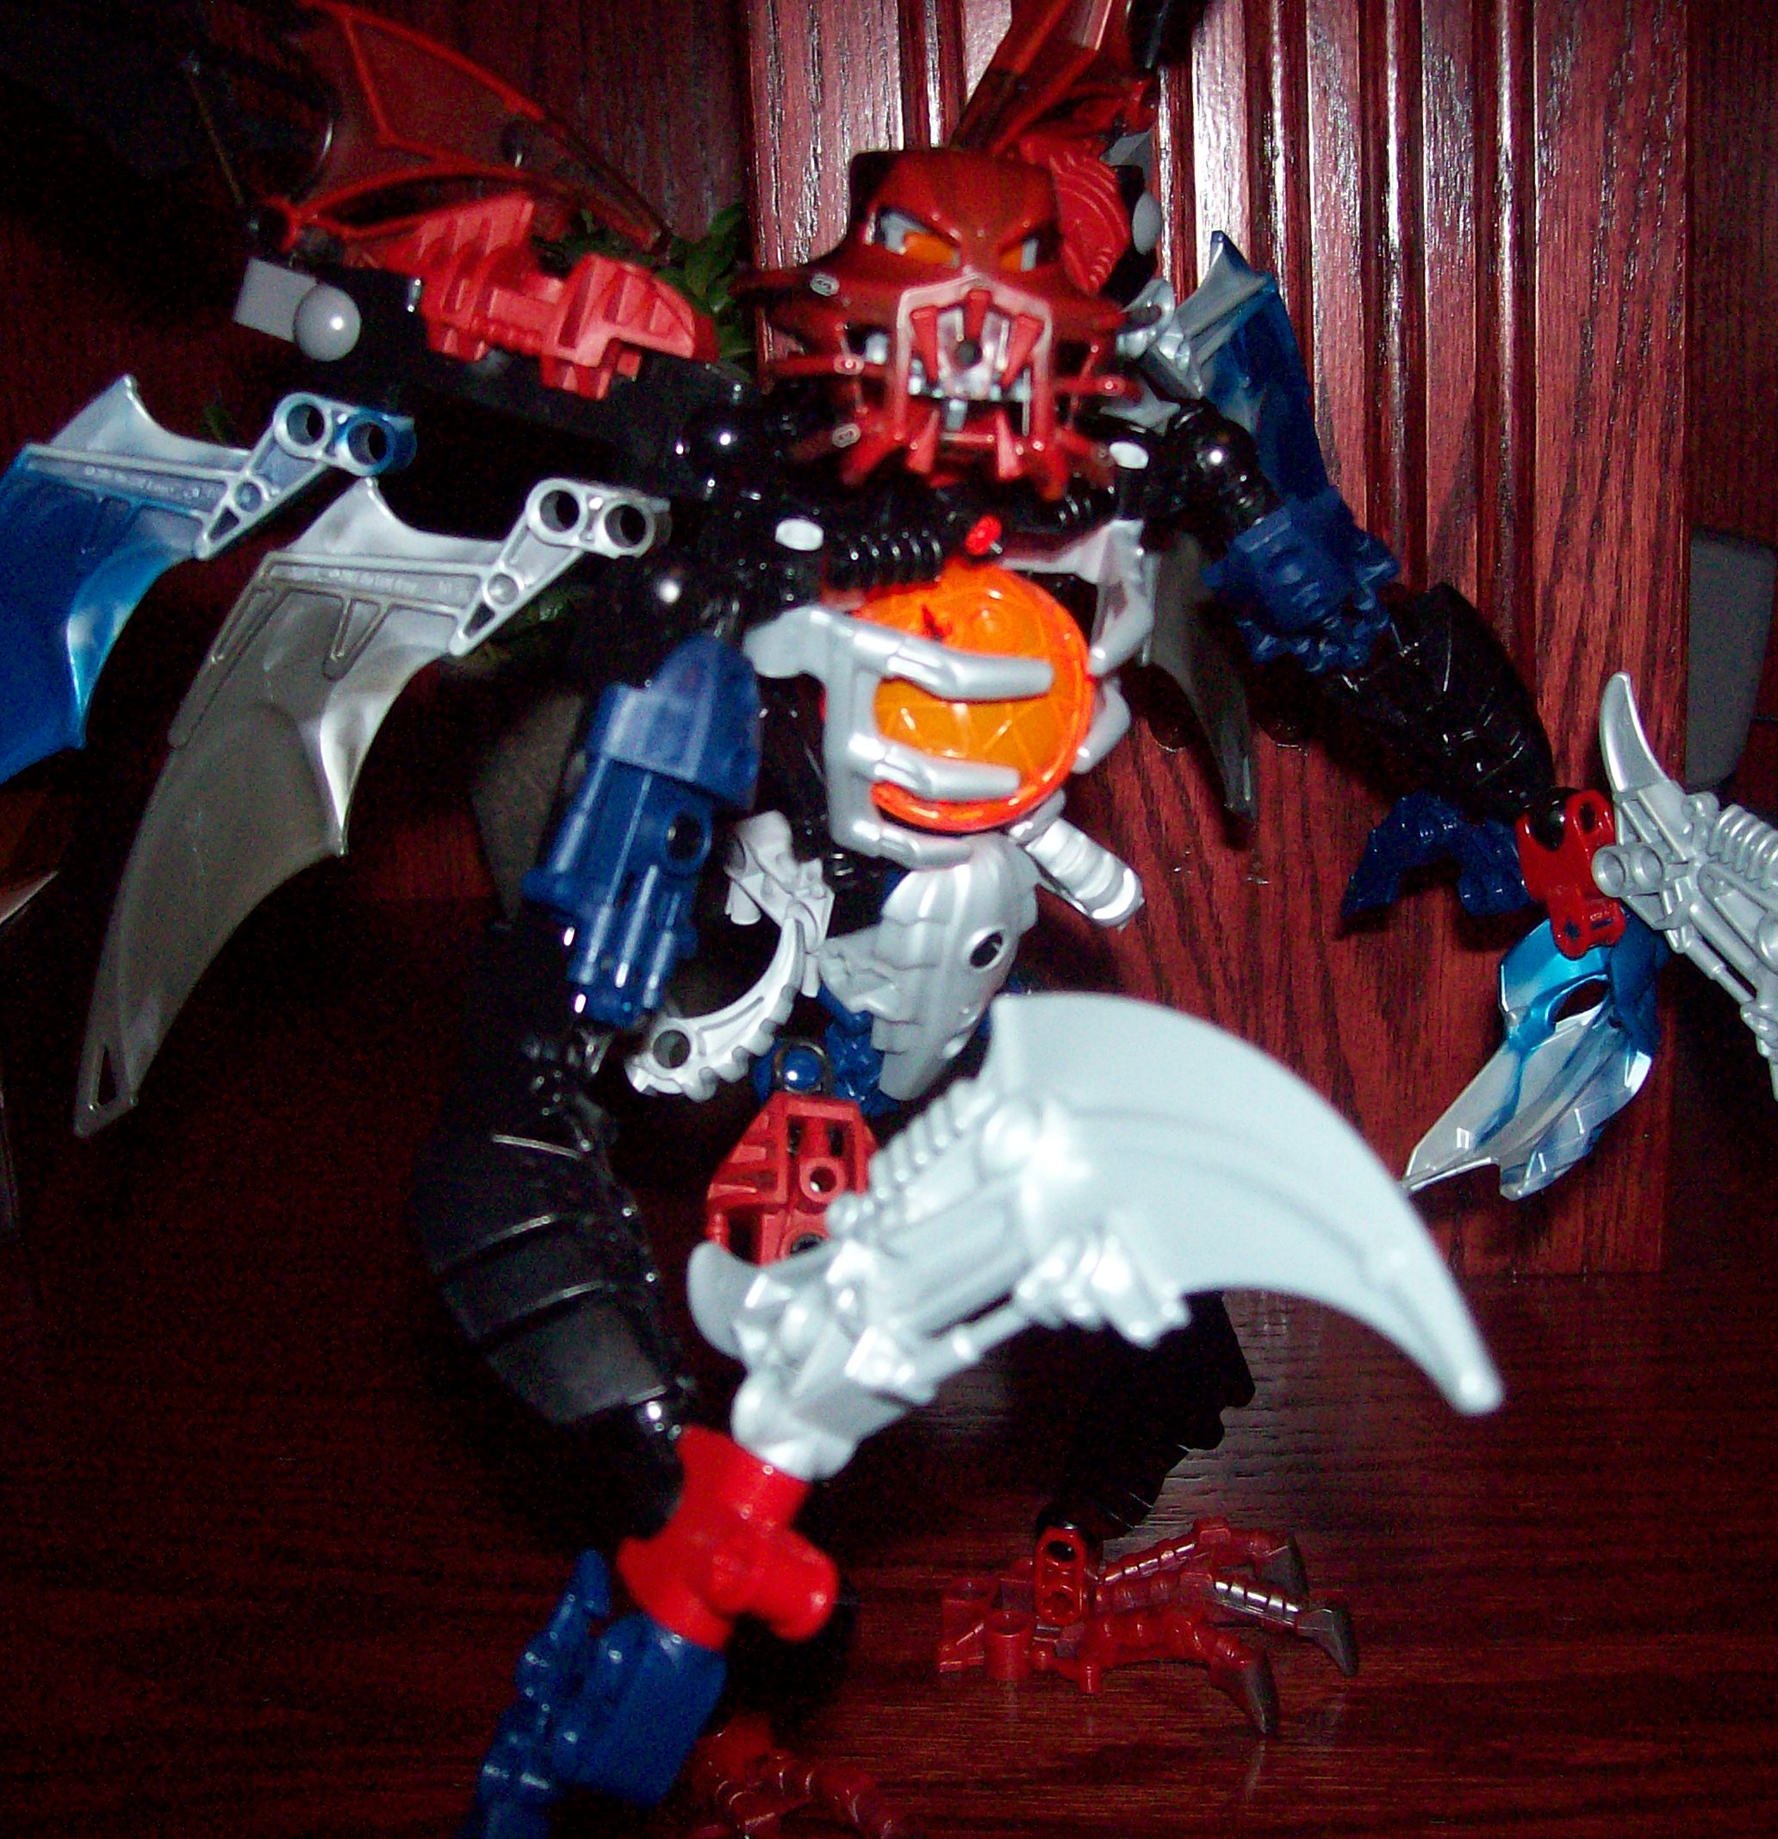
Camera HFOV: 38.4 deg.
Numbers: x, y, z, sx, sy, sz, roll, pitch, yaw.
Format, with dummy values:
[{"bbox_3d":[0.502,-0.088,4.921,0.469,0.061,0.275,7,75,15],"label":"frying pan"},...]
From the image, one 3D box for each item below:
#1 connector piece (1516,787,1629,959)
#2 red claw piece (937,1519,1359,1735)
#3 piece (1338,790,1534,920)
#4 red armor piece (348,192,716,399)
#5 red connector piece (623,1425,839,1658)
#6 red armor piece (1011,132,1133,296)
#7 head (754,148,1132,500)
[{"bbox_3d":[0.095,-0.006,0.356,0.015,0.024,0.010,-15,0,34],"label":"connector piece"},{"bbox_3d":[0.039,0.108,0.395,0.063,0.022,0.038,-2,12,5],"label":"red claw piece"},{"bbox_3d":[0.079,-0.009,0.369,0.026,0.017,0.015,4,16,29],"label":"piece"},{"bbox_3d":[-0.044,-0.079,0.320,0.047,0.019,0.023,16,13,-3],"label":"red armor piece"},{"bbox_3d":[-0.015,0.058,0.236,0.021,0.017,0.011,32,3,33],"label":"red connector piece"},{"bbox_3d":[0.025,-0.097,0.350,0.018,0.021,0.032,2,15,20],"label":"red armor piece"},{"bbox_3d":[0.007,-0.079,0.338,0.047,0.044,0.038,0,12,-18],"label":"head"}]

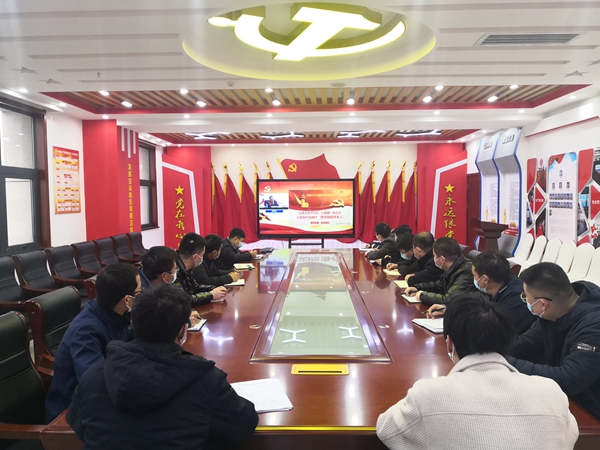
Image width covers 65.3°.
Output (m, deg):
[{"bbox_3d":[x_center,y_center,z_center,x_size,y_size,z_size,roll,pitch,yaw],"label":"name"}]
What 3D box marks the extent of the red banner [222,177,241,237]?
[{"bbox_3d":[-1.656,-0.451,11.303,0.420,1.520,0.200,-1,4,2],"label":"red banner"}]

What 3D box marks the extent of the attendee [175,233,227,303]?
[{"bbox_3d":[-0.892,0.687,3.736,0.720,1.260,0.550,-1,3,-18],"label":"attendee"}]

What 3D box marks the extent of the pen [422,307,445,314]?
[{"bbox_3d":[0.886,0.570,3.110,0.145,0.011,0.011,-14,5,-5],"label":"pen"}]

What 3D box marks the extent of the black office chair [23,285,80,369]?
[{"bbox_3d":[-1.228,0.919,2.873,0.620,0.990,0.580,0,4,10],"label":"black office chair"}]

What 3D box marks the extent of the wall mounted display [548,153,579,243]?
[{"bbox_3d":[3.789,-0.322,6.725,0.060,1.320,0.820,-1,4,2],"label":"wall mounted display"}]

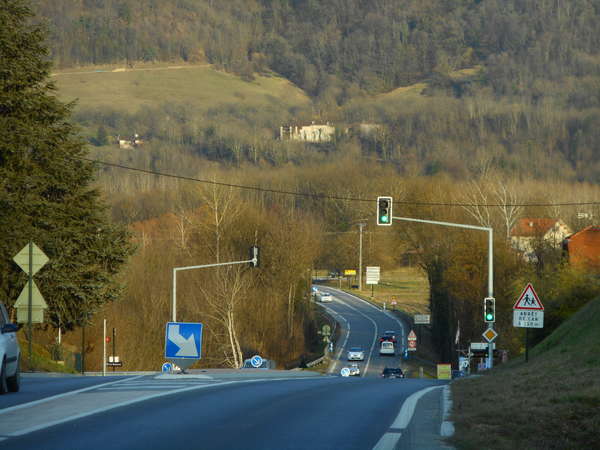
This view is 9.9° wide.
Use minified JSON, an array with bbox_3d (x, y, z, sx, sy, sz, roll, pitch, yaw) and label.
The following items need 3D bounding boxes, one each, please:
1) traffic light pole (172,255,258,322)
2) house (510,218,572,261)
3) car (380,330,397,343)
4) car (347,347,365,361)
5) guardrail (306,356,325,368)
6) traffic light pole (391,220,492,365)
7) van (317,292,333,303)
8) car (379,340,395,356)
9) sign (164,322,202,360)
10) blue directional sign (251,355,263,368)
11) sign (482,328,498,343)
[{"bbox_3d":[-3.851,4.125,158.000,3.950,5.900,0.400,0,0,2],"label":"traffic light pole"},{"bbox_3d":[48.069,2.886,690.000,8.700,8.300,10.200,0,0,-38],"label":"house"},{"bbox_3d":[10.978,13.917,430.000,1.800,1.500,4.300,0,0,1],"label":"car"},{"bbox_3d":[6.107,14.003,376.000,1.760,1.480,4.200,0,0,2],"label":"car"},{"bbox_3d":[1.625,14.063,352.000,0.350,0.800,28.000,0,0,3],"label":"guardrail"},{"bbox_3d":[4.678,2.396,113.000,3.350,5.300,0.400,0,0,2],"label":"traffic light pole"},{"bbox_3d":[4.010,11.963,572.000,1.800,1.600,4.400,0,0,-14],"label":"van"},{"bbox_3d":[10.308,14.594,407.000,1.720,1.720,4.200,0,0,2],"label":"car"},{"bbox_3d":[-2.340,2.344,70.000,0.720,0.720,0.100,3,0,-1],"label":"sign"},{"bbox_3d":[-1.716,5.442,138.000,0.470,0.470,0.070,0,0,0],"label":"blue directional sign"},{"bbox_3d":[6.179,3.586,112.500,0.490,0.490,0.060,0,0,2],"label":"sign"}]

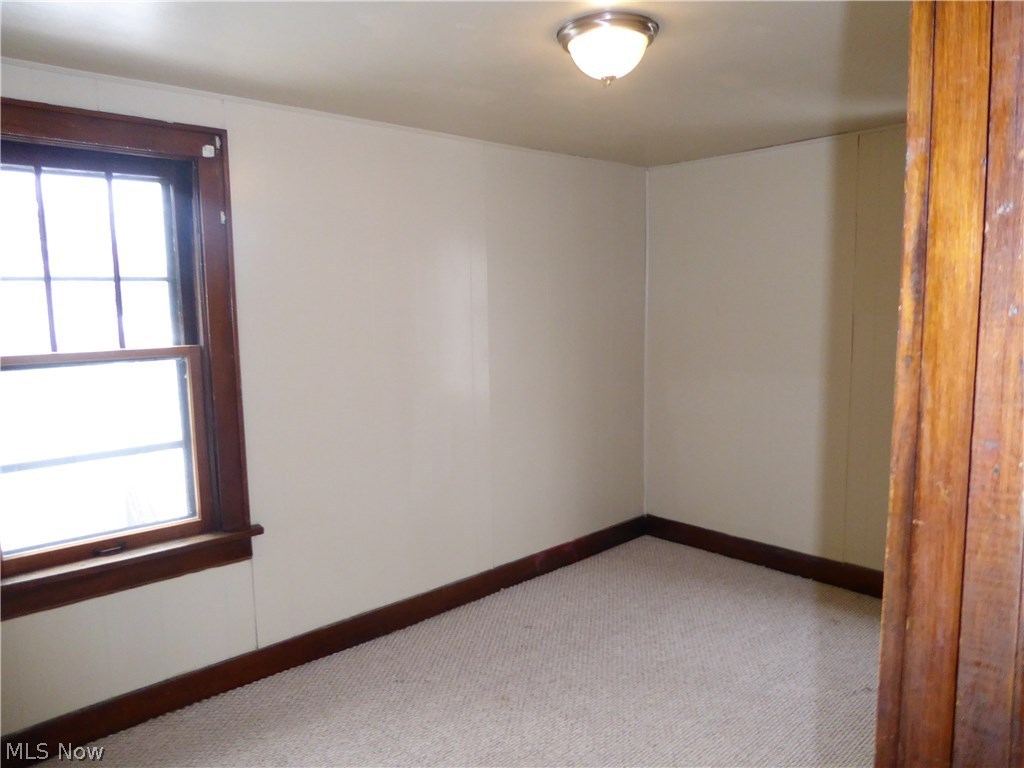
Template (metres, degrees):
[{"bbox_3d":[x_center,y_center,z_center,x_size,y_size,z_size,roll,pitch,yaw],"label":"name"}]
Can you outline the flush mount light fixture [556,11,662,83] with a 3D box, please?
[{"bbox_3d":[0.273,-0.923,2.016,0.283,0.145,0.283,-1,7,0],"label":"flush mount light fixture"}]

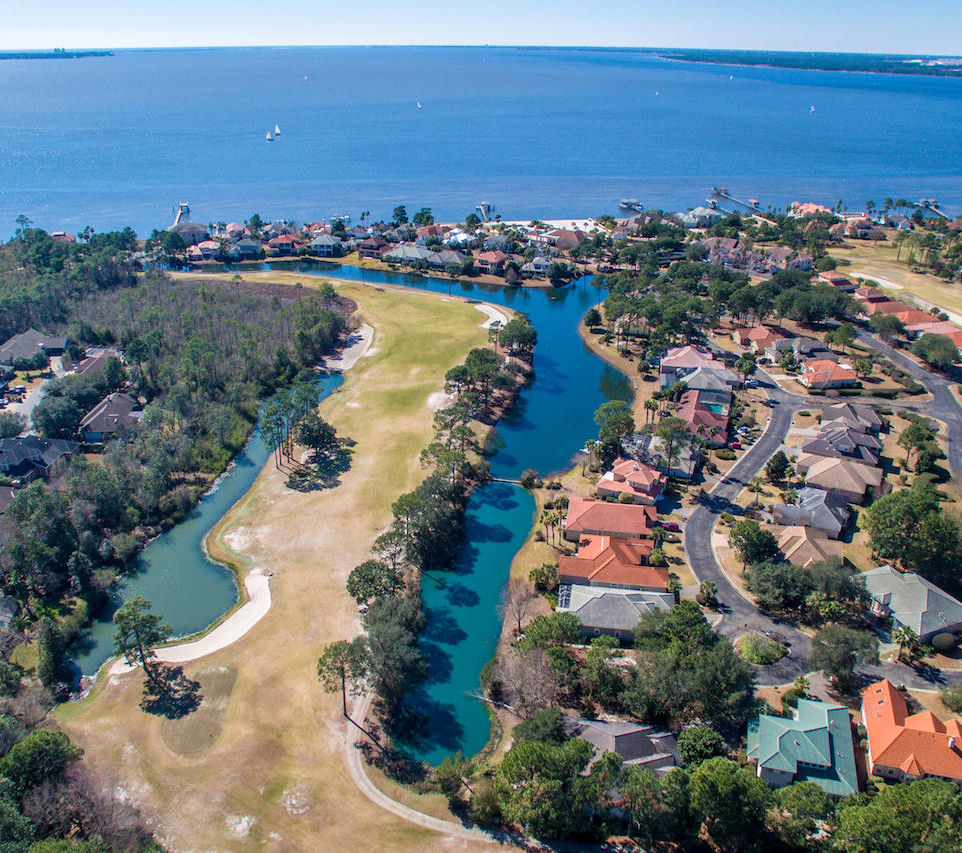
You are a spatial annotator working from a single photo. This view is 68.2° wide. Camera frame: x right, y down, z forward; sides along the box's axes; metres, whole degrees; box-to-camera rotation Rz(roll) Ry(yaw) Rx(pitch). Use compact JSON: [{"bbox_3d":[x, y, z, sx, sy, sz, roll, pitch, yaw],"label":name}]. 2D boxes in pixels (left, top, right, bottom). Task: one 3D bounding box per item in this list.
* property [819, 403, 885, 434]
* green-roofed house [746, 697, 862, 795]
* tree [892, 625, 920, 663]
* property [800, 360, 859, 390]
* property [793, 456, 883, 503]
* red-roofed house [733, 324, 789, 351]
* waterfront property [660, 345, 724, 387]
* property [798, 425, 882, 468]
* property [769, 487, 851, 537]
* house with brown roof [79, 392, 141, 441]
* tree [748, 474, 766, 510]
[{"bbox_3d":[127.220,-3.320,243.290,20.500,7.500,17.000,9,29,16],"label":"property"},{"bbox_3d":[58.490,56.300,130.110,18.500,8.500,19.500,8,29,13],"label":"green-roofed house"},{"bbox_3d":[89.350,45.690,149.410,4.800,9.300,4.800,0,28,0],"label":"tree"},{"bbox_3d":[133.520,-21.940,278.670,22.000,7.000,18.500,-3,28,-5],"label":"property"},{"bbox_3d":[109.770,14.660,216.230,22.700,6.700,16.300,10,30,18],"label":"property"},{"bbox_3d":[122.620,-39.870,311.530,20.500,7.500,18.000,-8,29,-15],"label":"red-roofed house"},{"bbox_3d":[87.430,-28.090,295.520,25.700,6.700,17.000,3,28,5],"label":"waterfront property"},{"bbox_3d":[117.480,6.000,232.430,23.500,6.700,15.500,10,30,18],"label":"property"},{"bbox_3d":[93.010,23.100,200.530,19.000,6.500,17.300,9,29,16],"label":"property"},{"bbox_3d":[-124.480,-3.910,242.130,16.000,7.200,25.000,0,28,0],"label":"house with brown roof"},{"bbox_3d":[77.600,18.680,199.860,4.000,9.200,4.000,0,28,0],"label":"tree"}]

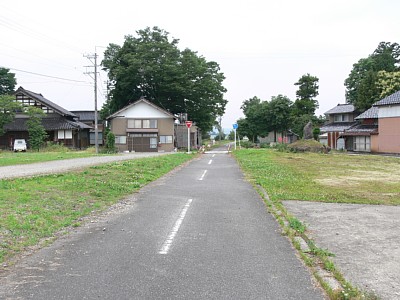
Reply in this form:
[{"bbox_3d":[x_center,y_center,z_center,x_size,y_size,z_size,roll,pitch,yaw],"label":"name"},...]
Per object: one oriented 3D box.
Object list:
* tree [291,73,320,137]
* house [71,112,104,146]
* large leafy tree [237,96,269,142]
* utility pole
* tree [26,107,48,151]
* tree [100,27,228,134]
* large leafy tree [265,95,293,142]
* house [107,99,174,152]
[{"bbox_3d":[16.244,-6.073,62.860,4.400,11.600,4.200,0,2,0],"label":"tree"},{"bbox_3d":[-17.631,-2.964,62.543,6.500,5.800,5.800,0,2,-5],"label":"house"},{"bbox_3d":[7.590,-3.941,57.915,4.400,7.600,4.300,0,2,0],"label":"large leafy tree"},{"bbox_3d":[-12.072,-5.198,45.077,1.600,11.200,0.500,0,2,0],"label":"utility pole"},{"bbox_3d":[-20.052,-2.547,49.750,2.700,5.650,2.600,0,2,0],"label":"tree"},{"bbox_3d":[-6.474,-11.162,71.728,22.000,21.700,18.500,0,2,0],"label":"tree"},{"bbox_3d":[11.170,-4.041,57.913,4.200,7.800,4.200,0,2,0],"label":"large leafy tree"},{"bbox_3d":[-7.551,-3.245,54.333,8.600,6.800,9.000,0,2,-4],"label":"house"}]

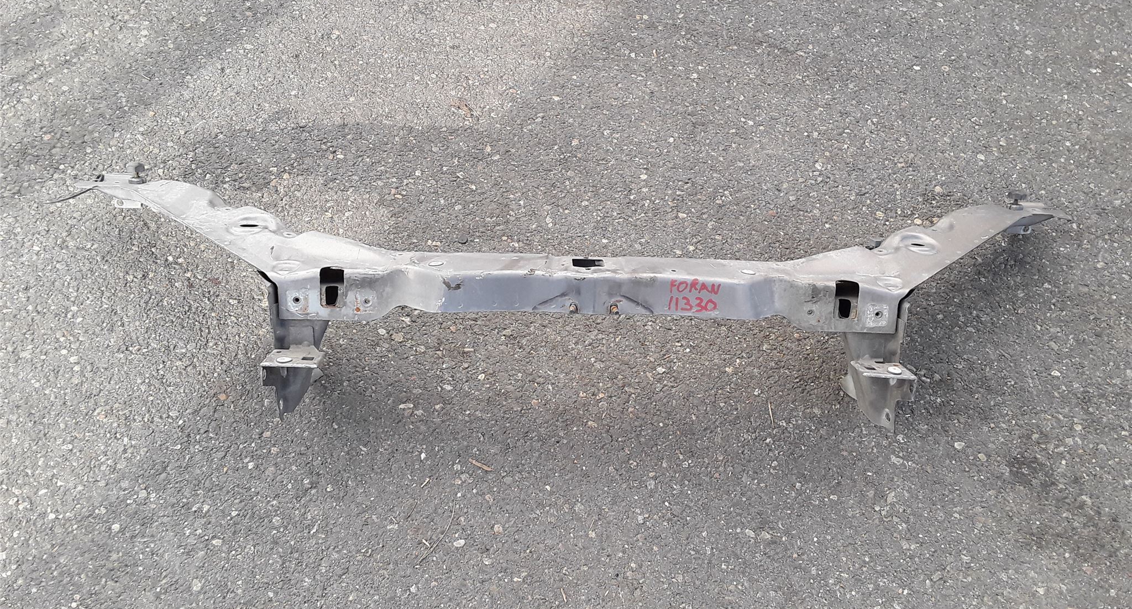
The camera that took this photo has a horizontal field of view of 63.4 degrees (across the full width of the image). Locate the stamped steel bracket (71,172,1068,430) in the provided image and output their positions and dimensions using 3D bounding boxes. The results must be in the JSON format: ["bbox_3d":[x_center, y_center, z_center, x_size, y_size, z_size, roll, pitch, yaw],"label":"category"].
[{"bbox_3d":[0.022,-0.024,1.226,1.462,0.256,0.340,1,21,-3],"label":"stamped steel bracket"}]

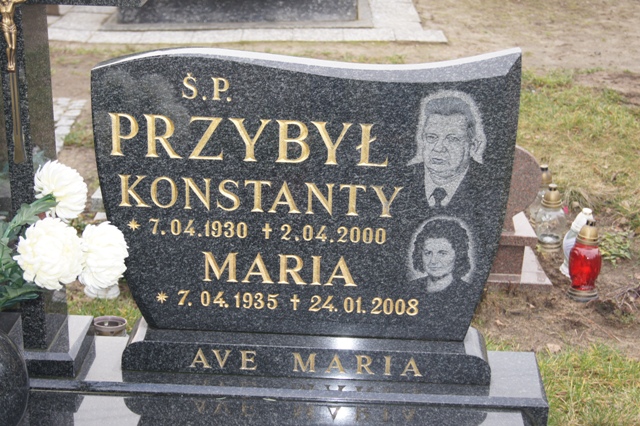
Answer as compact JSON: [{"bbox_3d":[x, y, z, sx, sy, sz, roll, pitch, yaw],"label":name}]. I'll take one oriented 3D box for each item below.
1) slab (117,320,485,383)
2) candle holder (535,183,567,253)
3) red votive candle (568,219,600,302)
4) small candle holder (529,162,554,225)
[{"bbox_3d":[-0.026,0.283,2.222,0.750,0.069,0.121,2,22,1],"label":"slab"},{"bbox_3d":[0.795,0.013,3.654,0.104,0.230,0.104,2,22,1],"label":"candle holder"},{"bbox_3d":[0.826,0.144,3.304,0.102,0.256,0.102,2,22,1],"label":"red votive candle"},{"bbox_3d":[0.798,-0.059,3.833,0.089,0.226,0.089,2,22,1],"label":"small candle holder"}]

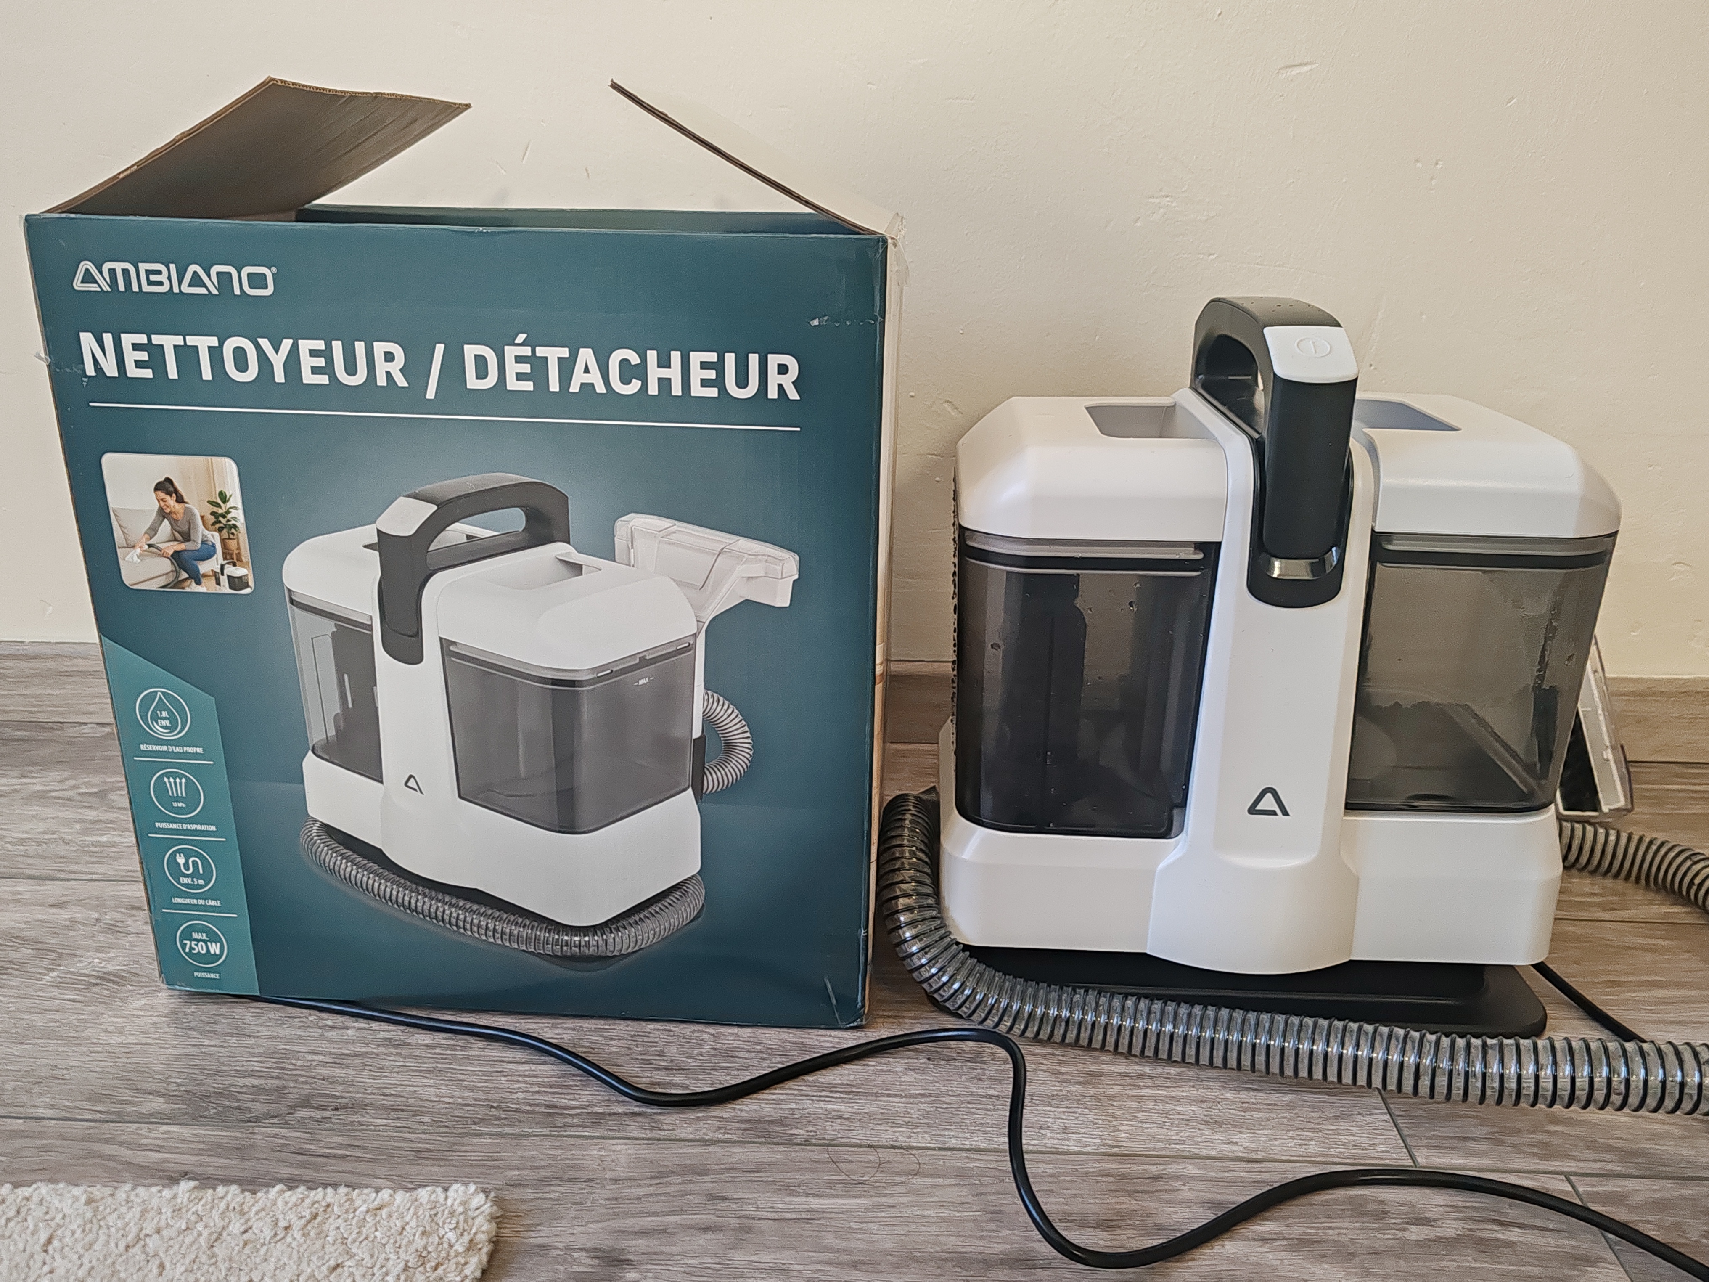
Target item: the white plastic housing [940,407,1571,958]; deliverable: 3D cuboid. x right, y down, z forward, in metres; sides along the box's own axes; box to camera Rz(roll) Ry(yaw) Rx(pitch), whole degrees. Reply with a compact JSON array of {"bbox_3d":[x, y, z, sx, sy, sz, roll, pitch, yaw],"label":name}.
[{"bbox_3d":[0.208,0.011,0.728,0.319,0.273,0.188,1,20,2],"label":"white plastic housing"}]

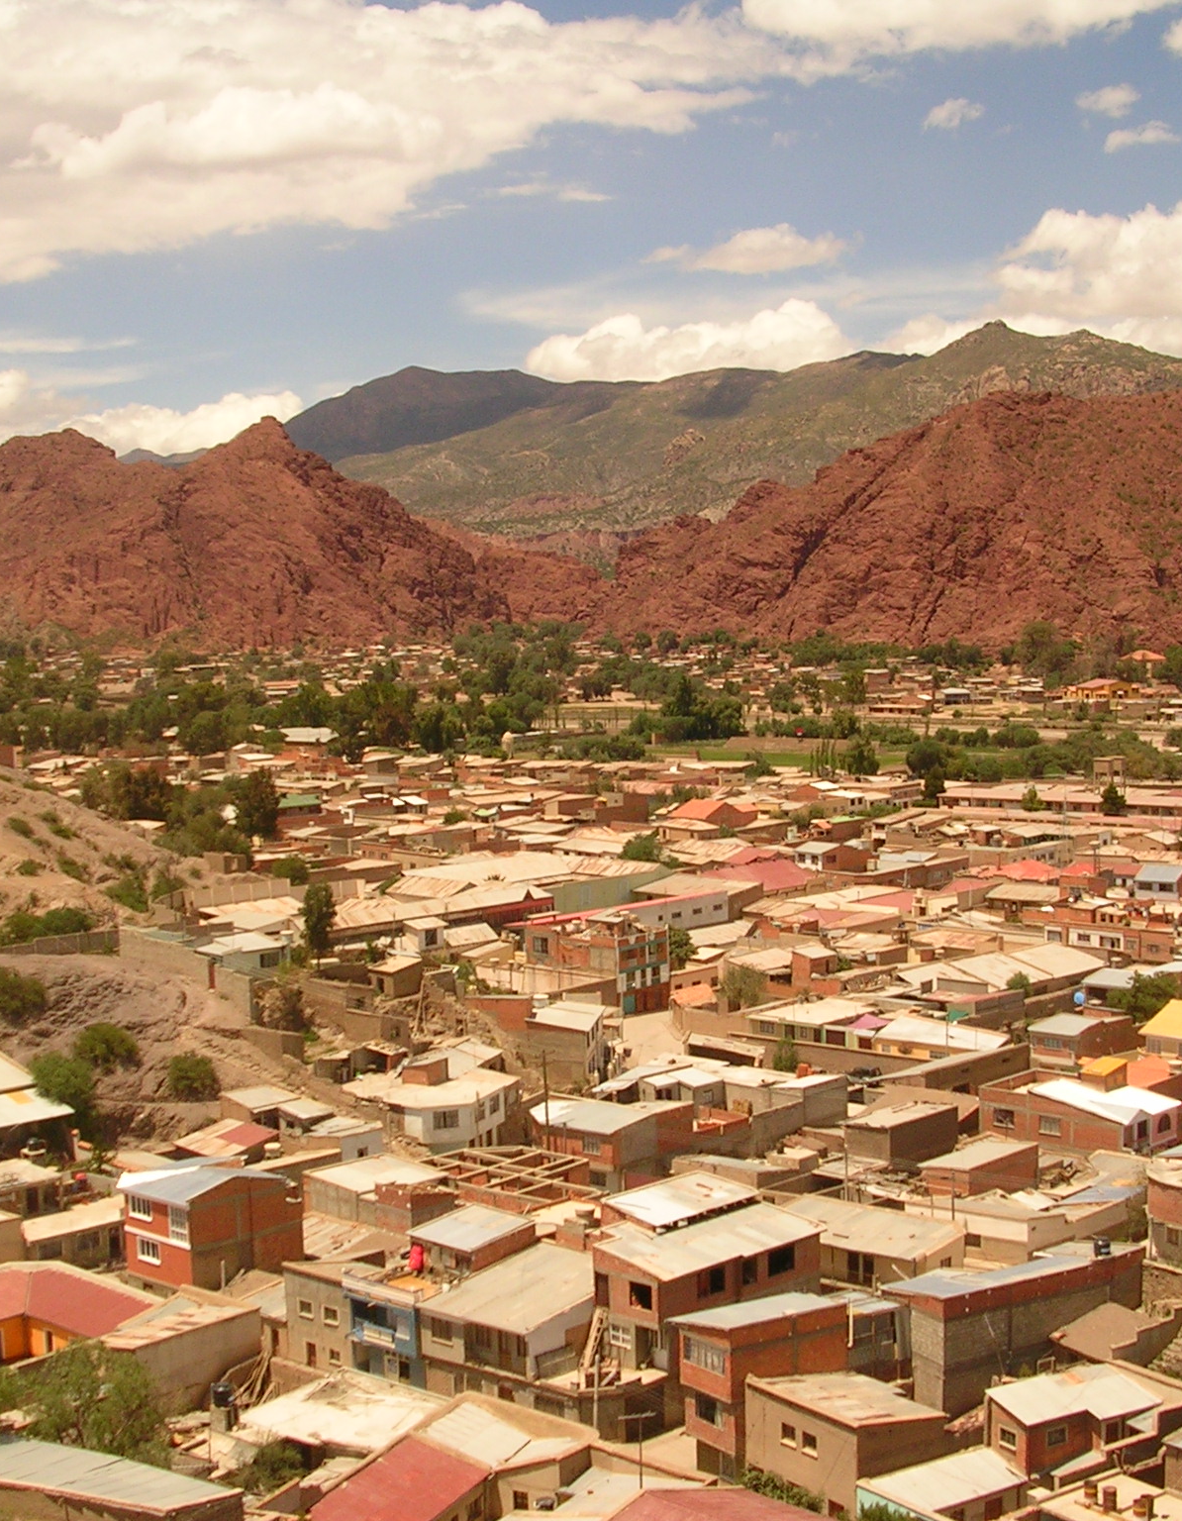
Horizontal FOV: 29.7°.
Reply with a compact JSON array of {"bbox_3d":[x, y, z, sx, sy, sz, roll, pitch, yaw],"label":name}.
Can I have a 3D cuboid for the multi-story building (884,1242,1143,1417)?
[{"bbox_3d":[26.360,34.140,136.470,16.400,6.900,4.500,-5,7,-33],"label":"multi-story building"}]

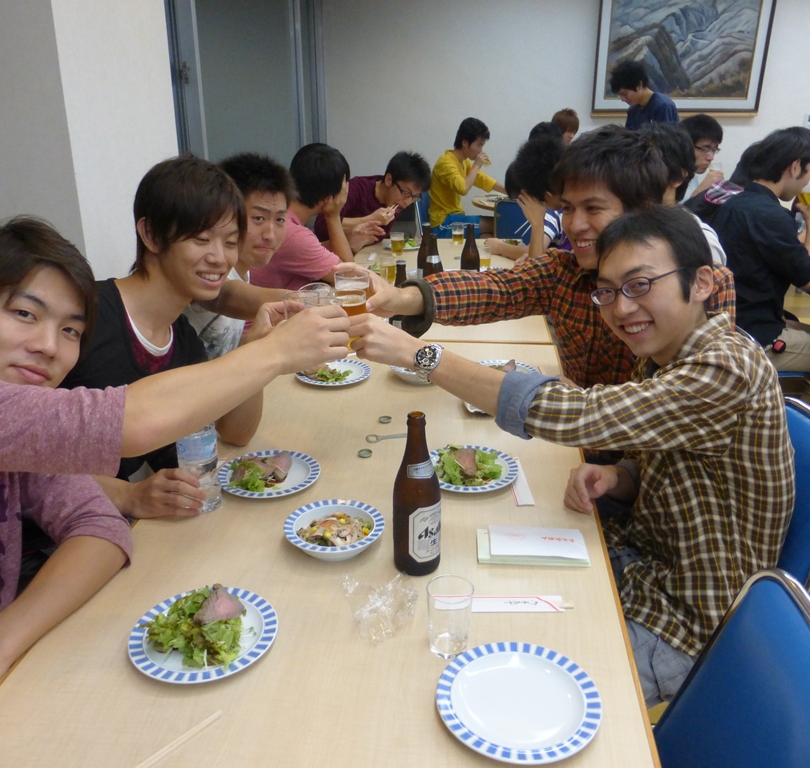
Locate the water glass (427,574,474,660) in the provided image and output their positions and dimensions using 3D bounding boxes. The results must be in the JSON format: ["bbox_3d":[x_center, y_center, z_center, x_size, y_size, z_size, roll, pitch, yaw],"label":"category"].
[{"bbox_3d":[0.065,0.337,1.056,0.066,0.103,0.066,0,21,0],"label":"water glass"}]

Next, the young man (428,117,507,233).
[{"bbox_3d":[0.430,-1.134,5.087,0.620,1.290,0.500,1,21,3],"label":"young man"}]

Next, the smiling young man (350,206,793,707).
[{"bbox_3d":[0.267,0.310,1.429,0.760,1.280,0.520,2,22,6],"label":"smiling young man"}]

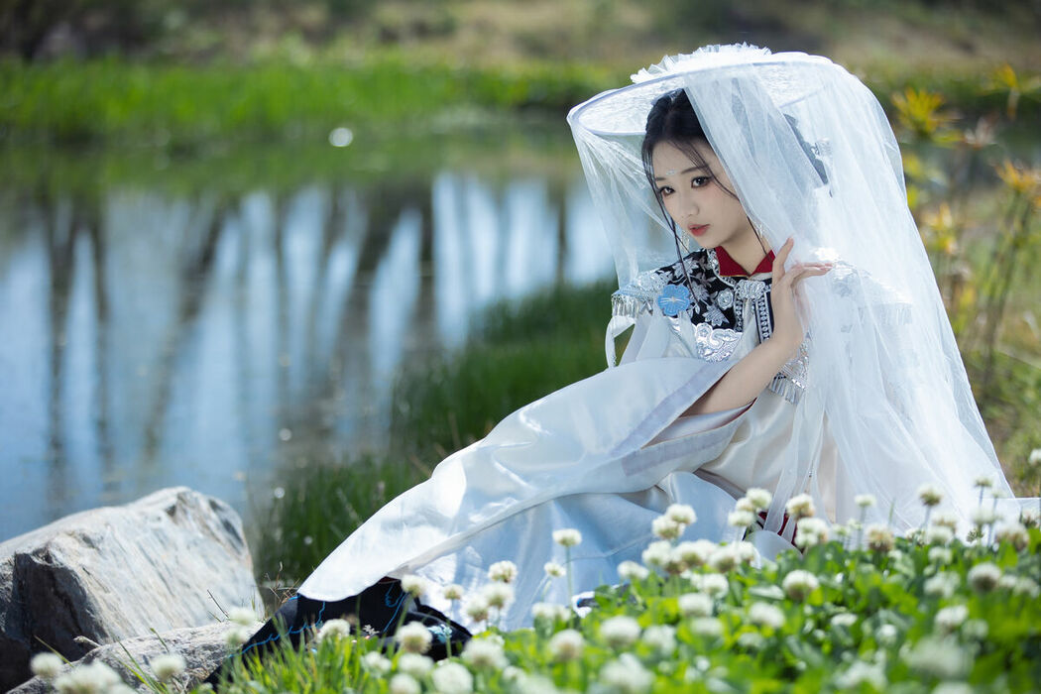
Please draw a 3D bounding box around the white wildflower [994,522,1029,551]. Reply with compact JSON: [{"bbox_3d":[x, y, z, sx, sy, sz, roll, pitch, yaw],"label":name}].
[{"bbox_3d":[0.666,0.257,4.116,0.044,0.038,0.044,0,7,0],"label":"white wildflower"}]

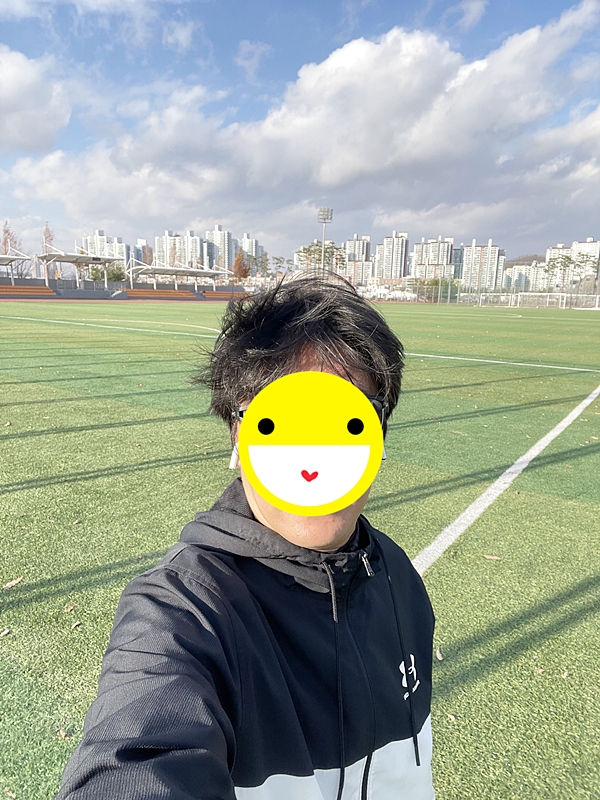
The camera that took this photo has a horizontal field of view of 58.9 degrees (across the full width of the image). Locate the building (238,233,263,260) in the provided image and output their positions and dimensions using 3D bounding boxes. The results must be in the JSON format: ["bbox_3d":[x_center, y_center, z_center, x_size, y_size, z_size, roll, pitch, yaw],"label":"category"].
[{"bbox_3d":[-67.273,-186.726,727.784,26.000,79.210,16.000,5,12,19],"label":"building"}]

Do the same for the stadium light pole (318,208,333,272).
[{"bbox_3d":[5.914,-35.505,130.536,3.500,21.700,1.300,2,11,2],"label":"stadium light pole"}]

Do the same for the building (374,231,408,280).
[{"bbox_3d":[118.271,-177.257,693.124,38.000,82.730,14.000,8,13,30],"label":"building"}]

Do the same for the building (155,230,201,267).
[{"bbox_3d":[-142.207,-164.239,630.652,53.000,70.050,14.000,2,11,5],"label":"building"}]

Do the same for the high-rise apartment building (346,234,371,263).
[{"bbox_3d":[80.517,-188.326,742.075,29.000,83.410,14.000,7,13,26],"label":"high-rise apartment building"}]

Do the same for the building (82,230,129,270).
[{"bbox_3d":[-234.455,-169.138,645.396,46.000,69.650,14.000,2,11,2],"label":"building"}]

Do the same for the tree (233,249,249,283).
[{"bbox_3d":[-13.638,-28.632,120.789,3.900,11.190,3.900,0,11,-6],"label":"tree"}]

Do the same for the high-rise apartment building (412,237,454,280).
[{"bbox_3d":[162.975,-171.437,653.818,52.000,55.100,22.000,4,12,13],"label":"high-rise apartment building"}]

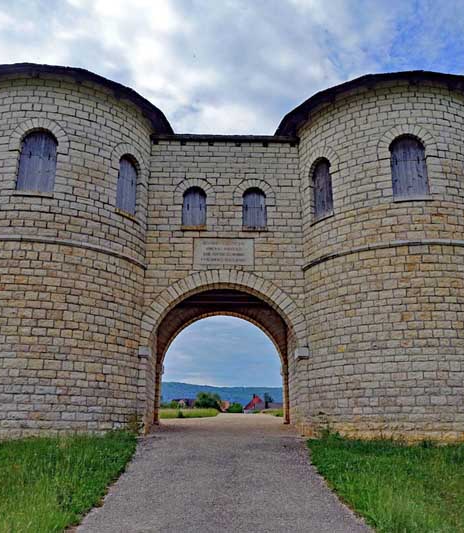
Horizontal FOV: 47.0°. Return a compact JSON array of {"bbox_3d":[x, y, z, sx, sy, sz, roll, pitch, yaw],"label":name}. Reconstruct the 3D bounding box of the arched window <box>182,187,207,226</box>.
[{"bbox_3d":[-0.979,-1.548,14.258,0.610,1.143,0.280,0,-18,0],"label":"arched window"}]

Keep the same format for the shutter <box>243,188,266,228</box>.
[{"bbox_3d":[0.611,-1.509,14.268,0.610,1.155,0.120,0,-18,0],"label":"shutter"}]

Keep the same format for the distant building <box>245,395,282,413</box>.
[{"bbox_3d":[10.929,48.150,184.970,13.200,7.000,10.000,0,-18,0],"label":"distant building"}]

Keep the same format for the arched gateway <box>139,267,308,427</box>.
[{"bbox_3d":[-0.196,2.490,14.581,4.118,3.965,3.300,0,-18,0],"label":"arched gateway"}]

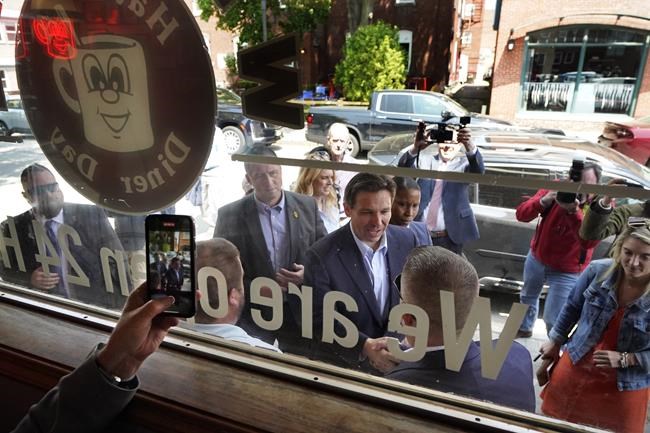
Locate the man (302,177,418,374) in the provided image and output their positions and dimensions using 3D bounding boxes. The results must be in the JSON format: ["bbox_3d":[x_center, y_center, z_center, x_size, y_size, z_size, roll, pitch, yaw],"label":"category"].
[{"bbox_3d":[0.160,0.665,2.018,0.580,1.760,0.460,-11,22,-28],"label":"man"}]

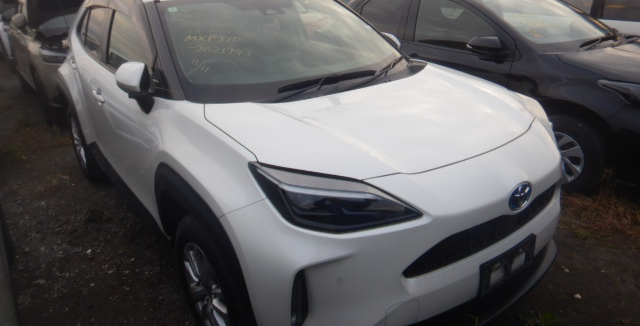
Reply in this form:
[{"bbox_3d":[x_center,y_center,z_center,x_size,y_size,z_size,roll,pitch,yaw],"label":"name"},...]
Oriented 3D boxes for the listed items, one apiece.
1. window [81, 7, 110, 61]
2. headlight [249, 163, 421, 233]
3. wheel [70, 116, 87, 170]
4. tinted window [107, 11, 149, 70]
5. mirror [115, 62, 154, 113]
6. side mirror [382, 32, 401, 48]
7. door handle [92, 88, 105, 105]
[{"bbox_3d":[-1.466,-0.845,2.866,0.090,0.350,0.800,6,12,-40],"label":"window"},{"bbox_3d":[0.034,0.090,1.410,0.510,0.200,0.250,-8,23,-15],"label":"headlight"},{"bbox_3d":[-1.971,-0.188,3.794,0.155,0.438,0.438,-17,26,-34],"label":"wheel"},{"bbox_3d":[-1.017,-0.628,2.357,0.080,0.370,0.880,-3,18,-38],"label":"tinted window"},{"bbox_3d":[-0.875,-0.339,2.065,0.155,0.210,0.220,-17,26,-34],"label":"mirror"},{"bbox_3d":[0.437,-0.736,2.974,0.155,0.210,0.220,-17,26,-34],"label":"side mirror"},{"bbox_3d":[-1.323,-0.392,2.642,0.060,0.065,0.220,-18,27,-34],"label":"door handle"}]

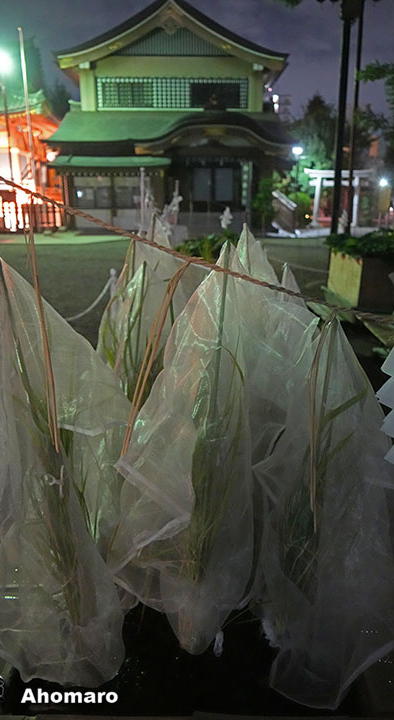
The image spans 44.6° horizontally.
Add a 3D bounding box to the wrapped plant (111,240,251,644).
[{"bbox_3d":[-0.045,0.275,1.144,0.360,1.080,0.330,0,18,0],"label":"wrapped plant"}]

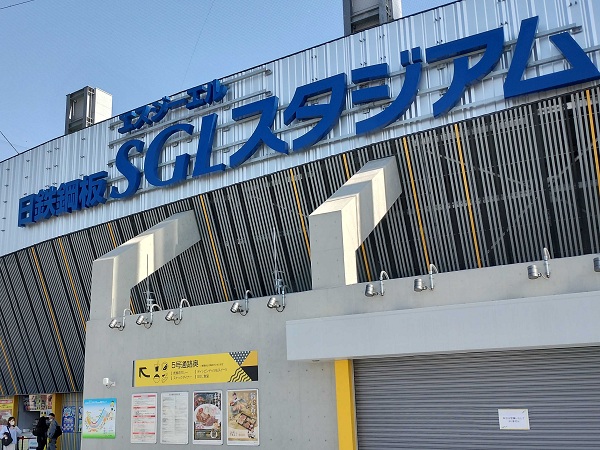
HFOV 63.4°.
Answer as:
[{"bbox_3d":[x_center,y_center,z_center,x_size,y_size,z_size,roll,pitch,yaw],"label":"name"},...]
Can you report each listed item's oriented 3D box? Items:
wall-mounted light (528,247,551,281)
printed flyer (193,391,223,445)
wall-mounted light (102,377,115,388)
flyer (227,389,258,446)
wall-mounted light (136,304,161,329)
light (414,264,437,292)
[{"bbox_3d":[3.747,0.622,7.596,0.330,0.510,0.400,-11,-17,25],"label":"wall-mounted light"},{"bbox_3d":[-1.845,3.862,9.736,0.730,1.030,0.030,-11,-17,25],"label":"printed flyer"},{"bbox_3d":[-4.304,3.576,10.968,0.190,0.250,0.240,-11,-17,25],"label":"wall-mounted light"},{"bbox_3d":[-1.104,3.707,9.389,0.730,1.030,0.030,-11,-17,25],"label":"flyer"},{"bbox_3d":[-3.434,2.057,10.978,0.330,0.540,0.400,-11,-17,25],"label":"wall-mounted light"},{"bbox_3d":[2.159,0.925,8.347,0.330,0.510,0.400,-11,-17,25],"label":"light"}]

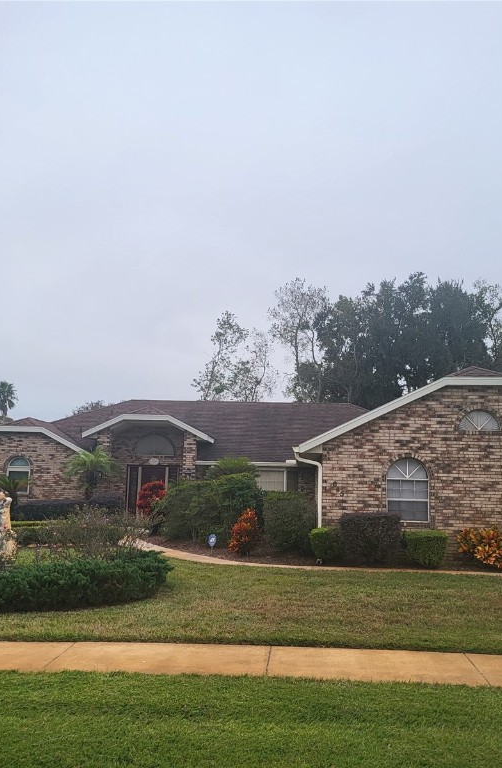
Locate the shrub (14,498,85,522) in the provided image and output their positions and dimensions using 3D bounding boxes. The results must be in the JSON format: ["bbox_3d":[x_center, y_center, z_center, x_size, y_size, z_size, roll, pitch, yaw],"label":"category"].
[{"bbox_3d":[-6.965,4.544,24.822,2.500,0.980,0.900,1,-9,7],"label":"shrub"}]

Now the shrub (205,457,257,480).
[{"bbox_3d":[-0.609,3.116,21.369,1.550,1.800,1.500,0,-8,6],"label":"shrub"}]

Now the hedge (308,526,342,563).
[{"bbox_3d":[1.569,3.442,15.147,0.720,0.760,0.750,1,-9,7],"label":"hedge"}]

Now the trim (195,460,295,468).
[{"bbox_3d":[-0.215,2.642,23.285,3.350,0.200,0.160,0,-8,6],"label":"trim"}]

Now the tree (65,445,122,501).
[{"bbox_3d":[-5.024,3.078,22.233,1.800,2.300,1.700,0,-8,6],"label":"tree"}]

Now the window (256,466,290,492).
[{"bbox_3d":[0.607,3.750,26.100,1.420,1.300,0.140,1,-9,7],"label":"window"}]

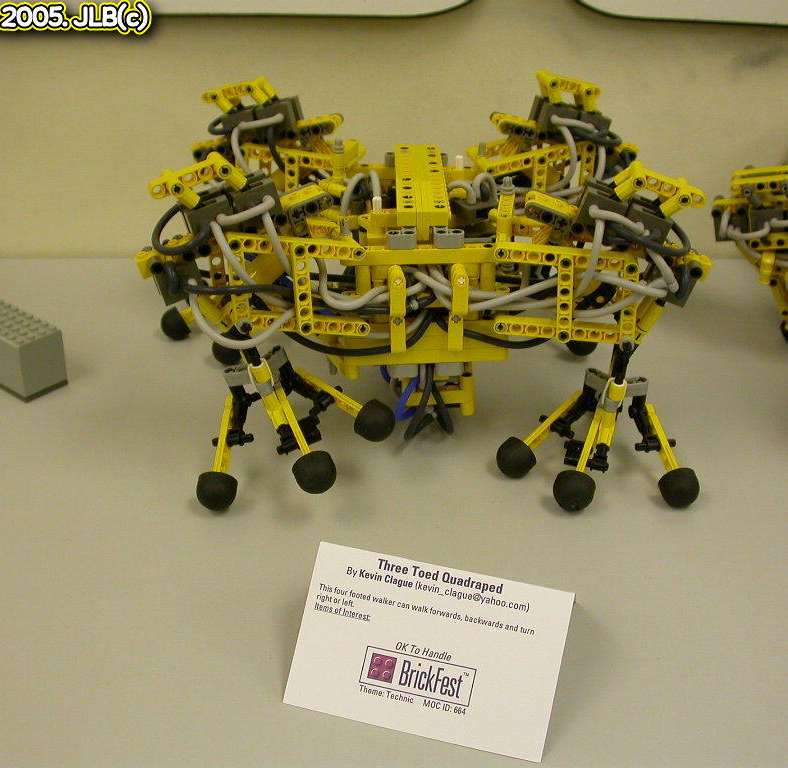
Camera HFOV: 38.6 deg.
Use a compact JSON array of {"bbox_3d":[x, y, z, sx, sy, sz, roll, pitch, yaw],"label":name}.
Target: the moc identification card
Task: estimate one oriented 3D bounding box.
[{"bbox_3d":[0.021,0.101,0.500,0.112,0.052,0.100,9,29,13],"label":"moc identification card"}]

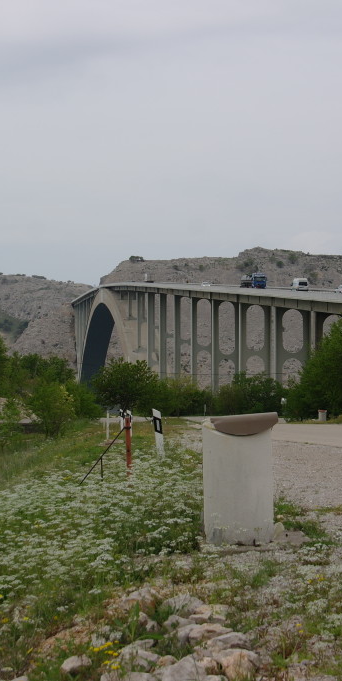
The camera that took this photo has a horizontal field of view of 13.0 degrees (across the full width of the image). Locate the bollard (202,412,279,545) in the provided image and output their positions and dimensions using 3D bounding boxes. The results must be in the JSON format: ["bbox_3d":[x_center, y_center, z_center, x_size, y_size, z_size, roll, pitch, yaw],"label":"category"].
[{"bbox_3d":[0.495,0.980,10.800,0.530,0.930,0.520,-1,1,0],"label":"bollard"}]

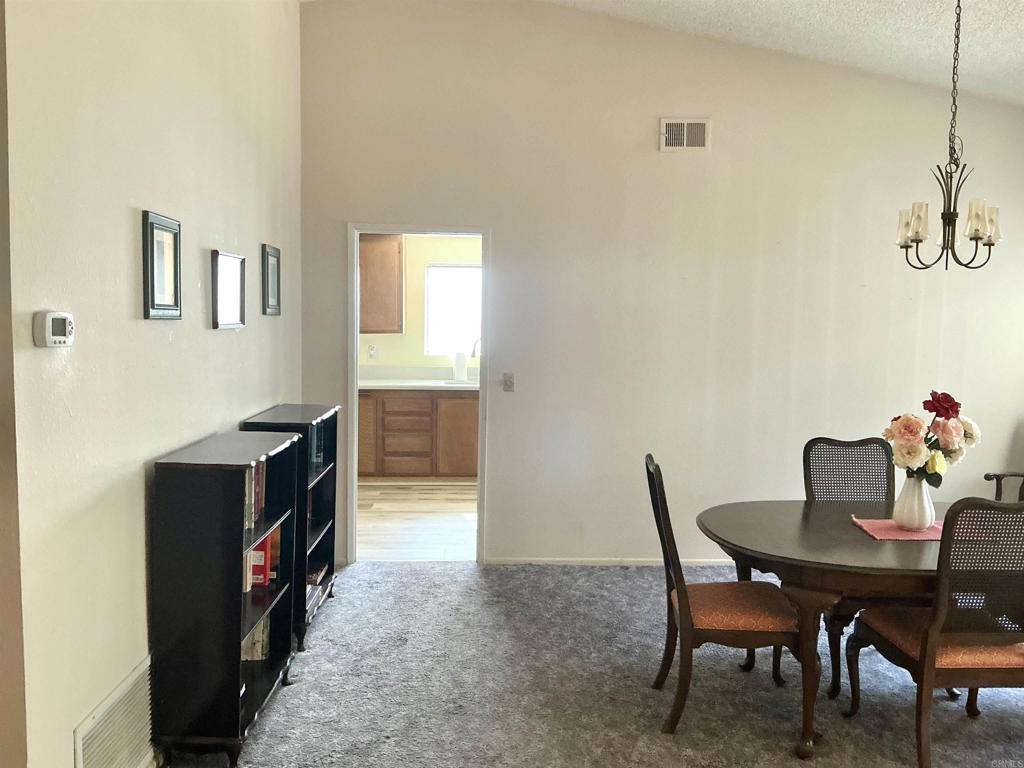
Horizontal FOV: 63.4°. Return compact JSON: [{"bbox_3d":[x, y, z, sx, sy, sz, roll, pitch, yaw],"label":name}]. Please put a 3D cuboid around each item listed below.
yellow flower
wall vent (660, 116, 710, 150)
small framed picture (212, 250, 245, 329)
[{"bbox_3d":[1.703,0.319,3.316,0.085,0.100,0.082,1,5,-2],"label":"yellow flower"},{"bbox_3d":[1.062,-1.516,5.051,0.308,0.197,0.020,1,4,-2],"label":"wall vent"},{"bbox_3d":[-1.224,-0.402,3.593,0.025,0.313,0.392,1,5,-2],"label":"small framed picture"}]

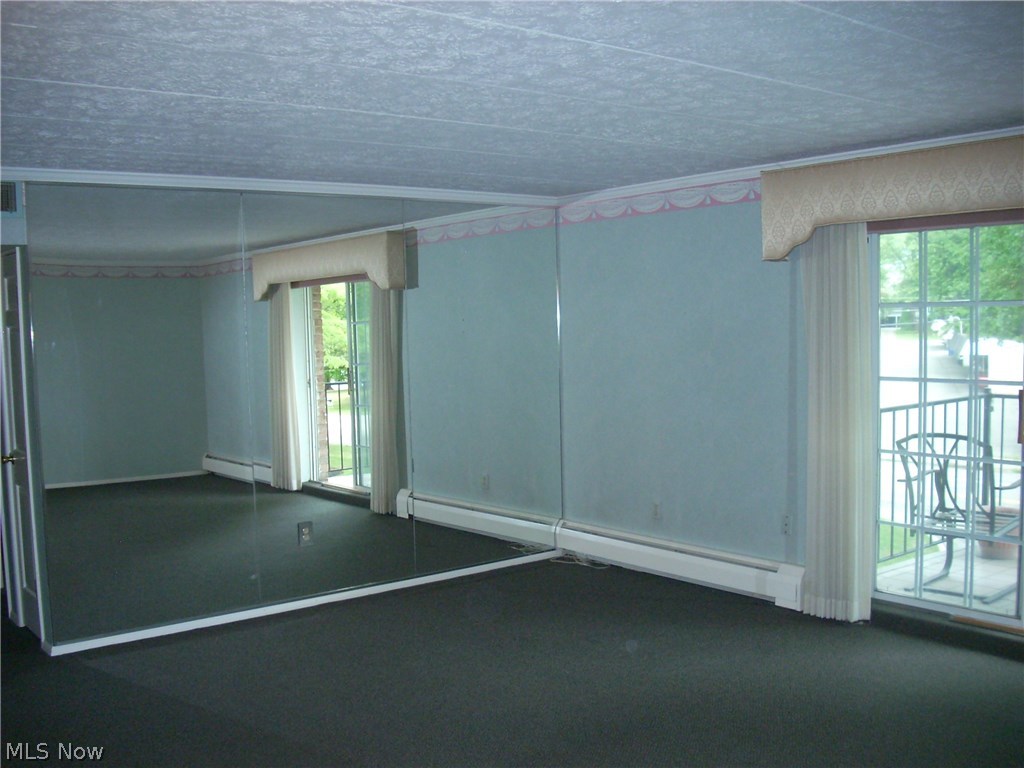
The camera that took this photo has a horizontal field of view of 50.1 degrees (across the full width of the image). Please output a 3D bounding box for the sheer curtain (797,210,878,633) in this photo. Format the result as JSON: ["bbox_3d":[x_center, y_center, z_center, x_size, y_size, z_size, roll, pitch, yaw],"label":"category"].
[{"bbox_3d":[1.681,0.162,5.659,0.120,2.110,0.370,-4,4,-38],"label":"sheer curtain"}]

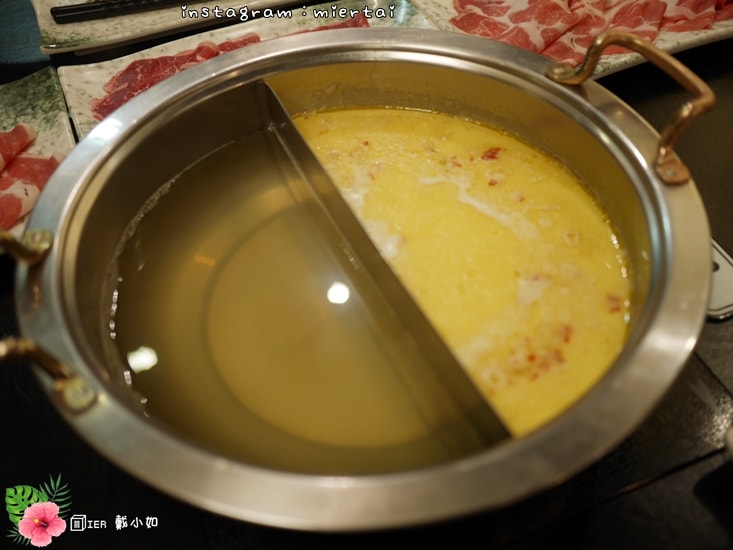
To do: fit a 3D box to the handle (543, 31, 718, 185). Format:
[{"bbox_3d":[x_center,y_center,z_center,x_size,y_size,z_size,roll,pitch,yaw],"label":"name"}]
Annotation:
[{"bbox_3d":[0.144,-0.098,0.449,0.046,0.028,0.111,-20,50,-15],"label":"handle"}]

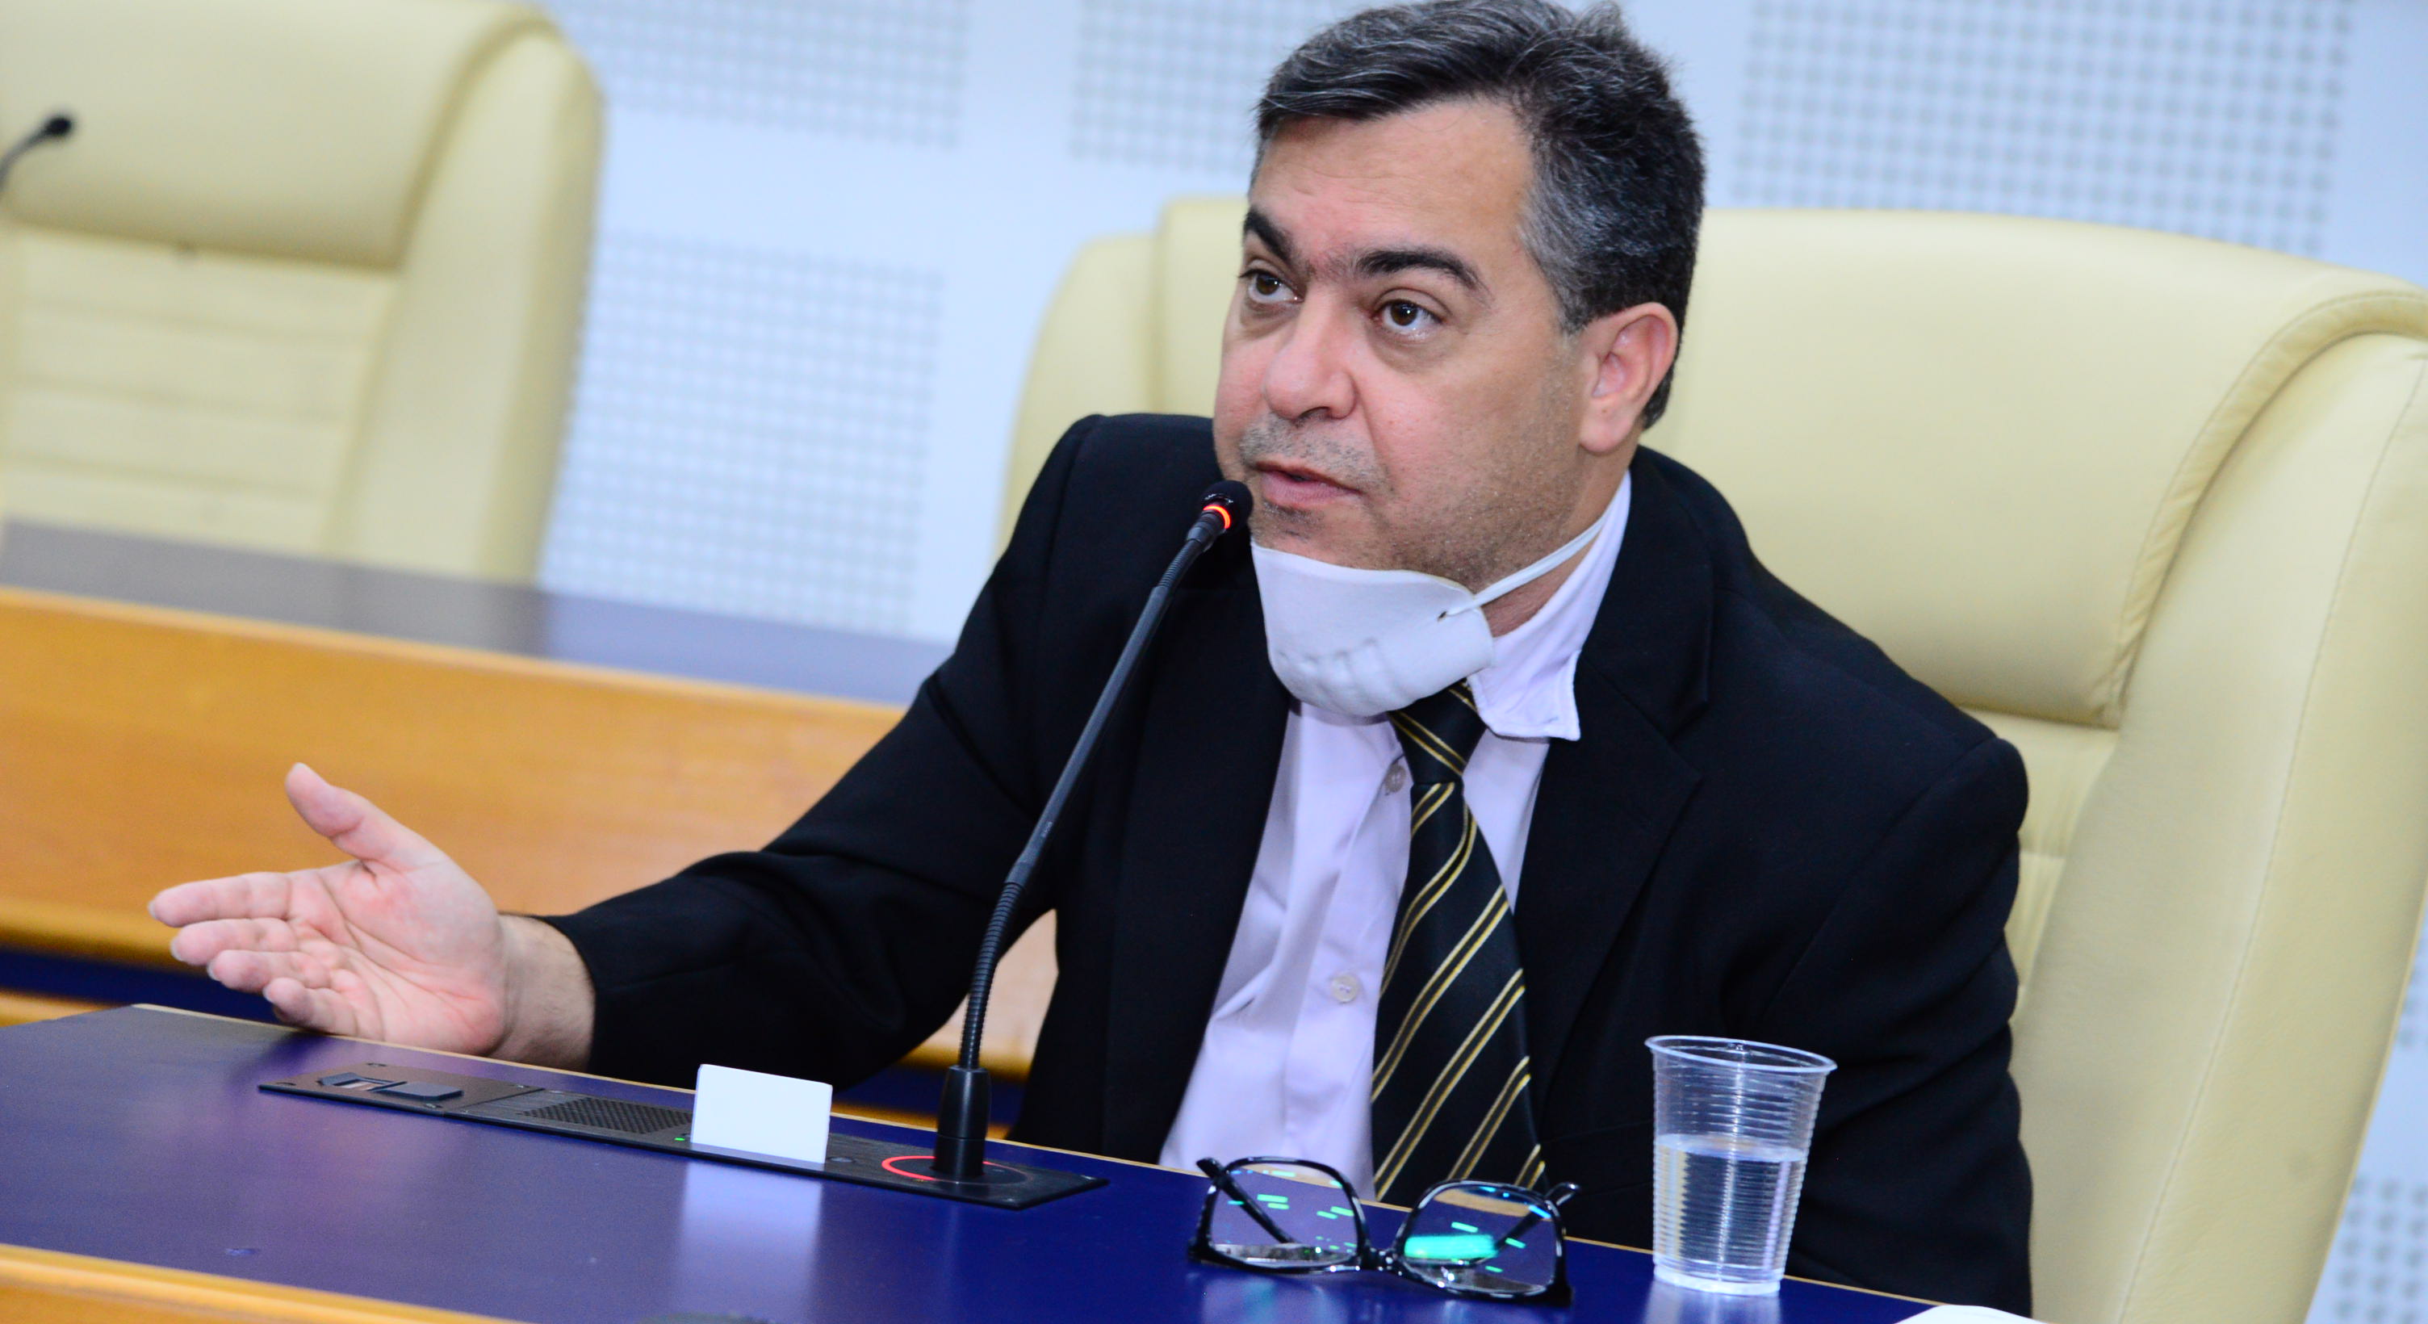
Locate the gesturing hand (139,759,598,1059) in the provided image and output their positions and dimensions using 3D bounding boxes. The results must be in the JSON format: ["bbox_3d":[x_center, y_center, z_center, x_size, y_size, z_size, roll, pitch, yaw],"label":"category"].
[{"bbox_3d":[-0.336,0.102,3.230,0.180,0.115,0.105,3,7,-30],"label":"gesturing hand"}]

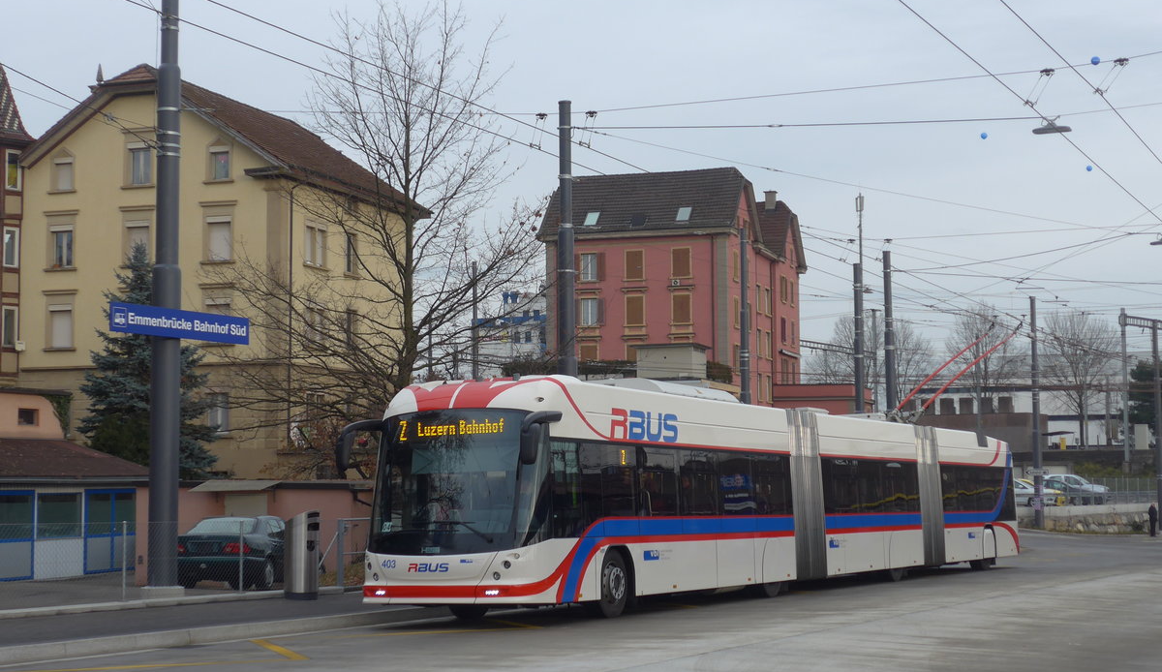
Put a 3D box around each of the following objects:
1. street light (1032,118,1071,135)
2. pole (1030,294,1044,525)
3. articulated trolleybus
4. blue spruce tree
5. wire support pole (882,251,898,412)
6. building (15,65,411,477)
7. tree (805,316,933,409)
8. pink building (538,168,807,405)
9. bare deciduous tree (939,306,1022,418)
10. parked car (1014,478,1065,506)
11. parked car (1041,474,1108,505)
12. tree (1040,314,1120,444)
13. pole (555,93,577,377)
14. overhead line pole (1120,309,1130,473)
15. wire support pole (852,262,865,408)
[{"bbox_3d":[8.446,-3.759,33.100,0.660,0.260,0.290,-2,-6,26],"label":"street light"},{"bbox_3d":[24.789,4.188,100.434,0.500,12.718,0.500,0,-5,0],"label":"pole"},{"bbox_3d":[3.734,2.939,34.092,2.620,3.360,24.750,-3,-6,27],"label":"articulated trolleybus"},{"bbox_3d":[-13.222,1.759,56.582,4.400,9.386,4.400,0,-5,0],"label":"blue spruce tree"},{"bbox_3d":[10.120,1.962,60.314,0.420,9.540,0.420,-2,-6,26],"label":"wire support pole"},{"bbox_3d":[-14.877,-1.838,77.140,13.200,16.800,11.600,-2,-5,21],"label":"building"},{"bbox_3d":[23.688,4.540,151.441,10.200,12.559,8.500,0,-5,0],"label":"tree"},{"bbox_3d":[6.848,1.035,126.827,13.157,22.424,20.256,-2,-5,20],"label":"pink building"},{"bbox_3d":[30.338,3.606,139.458,6.400,12.180,6.400,0,-5,0],"label":"bare deciduous tree"},{"bbox_3d":[21.407,7.595,90.500,4.200,1.480,1.750,-2,-6,26],"label":"parked car"},{"bbox_3d":[25.788,8.022,96.500,4.000,1.550,1.740,-2,-6,26],"label":"parked car"},{"bbox_3d":[37.210,3.378,137.520,5.900,10.780,5.900,0,-5,0],"label":"tree"},{"bbox_3d":[-0.296,-0.067,37.324,0.420,9.500,0.420,0,-5,0],"label":"pole"},{"bbox_3d":[31.540,3.171,107.000,0.360,9.400,0.360,-2,-6,26],"label":"overhead line pole"},{"bbox_3d":[13.392,2.890,88.431,0.500,12.786,0.500,0,-5,0],"label":"wire support pole"}]

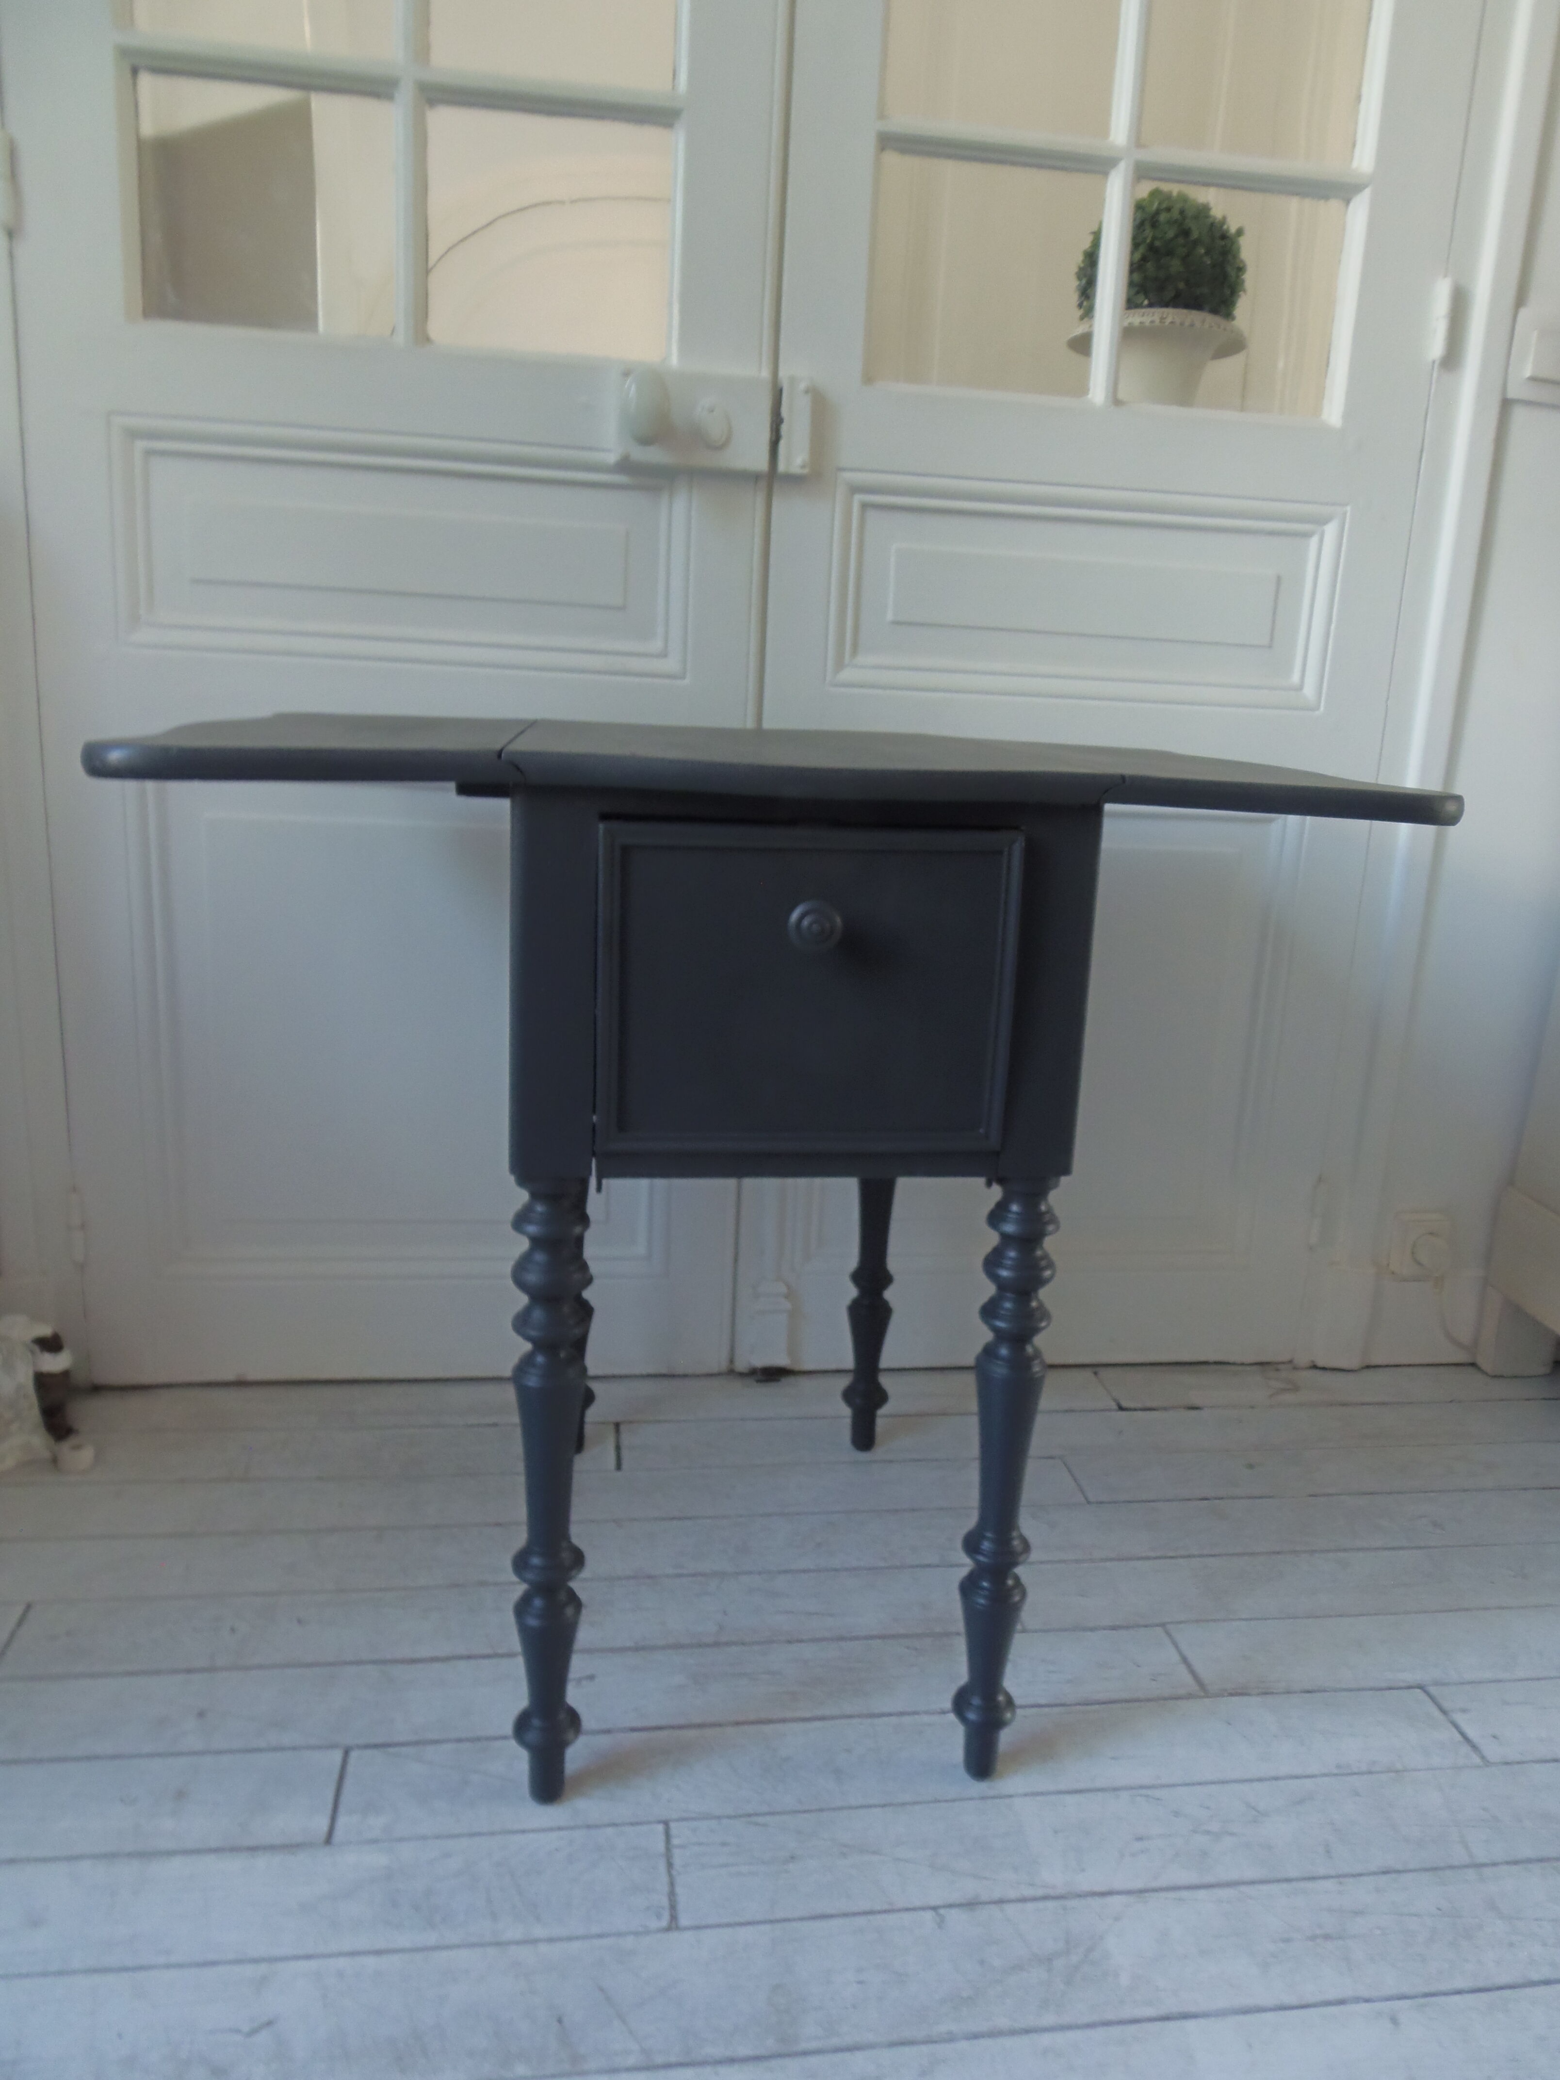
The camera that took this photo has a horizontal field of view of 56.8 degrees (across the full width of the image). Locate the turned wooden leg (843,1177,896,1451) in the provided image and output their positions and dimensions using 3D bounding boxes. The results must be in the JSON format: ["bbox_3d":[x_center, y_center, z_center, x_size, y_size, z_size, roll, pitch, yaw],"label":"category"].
[{"bbox_3d":[0.097,0.197,1.460,0.049,0.463,0.049,1,14,-8],"label":"turned wooden leg"}]

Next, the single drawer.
[{"bbox_3d":[-0.010,-0.074,1.063,0.256,0.205,0.428,1,14,-8],"label":"single drawer"}]

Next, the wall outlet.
[{"bbox_3d":[0.753,0.243,1.692,0.066,0.068,0.034,1,14,-8],"label":"wall outlet"}]

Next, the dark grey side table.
[{"bbox_3d":[-0.025,0.128,1.178,0.815,0.723,0.589,1,14,-8],"label":"dark grey side table"}]

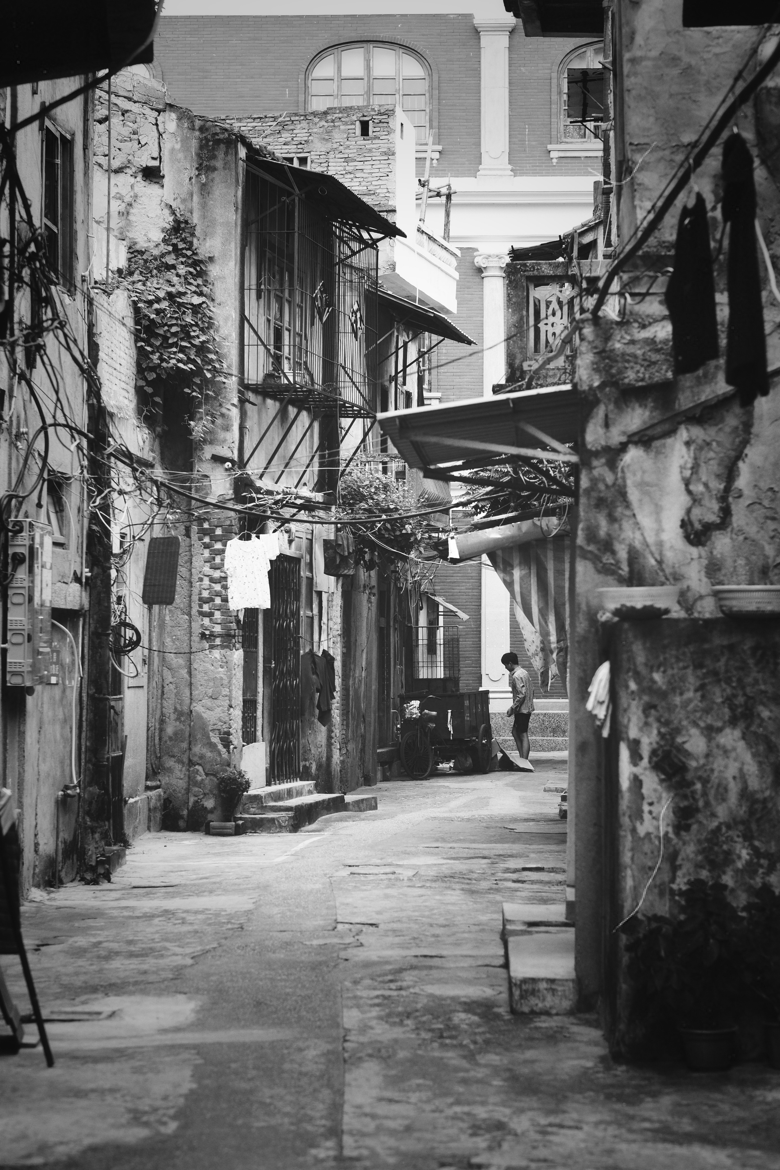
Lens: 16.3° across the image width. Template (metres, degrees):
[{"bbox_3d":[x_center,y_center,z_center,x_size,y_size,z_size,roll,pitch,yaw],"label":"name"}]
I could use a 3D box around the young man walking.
[{"bbox_3d":[1.870,1.797,39.800,0.430,1.620,0.480,0,-1,25],"label":"young man walking"}]

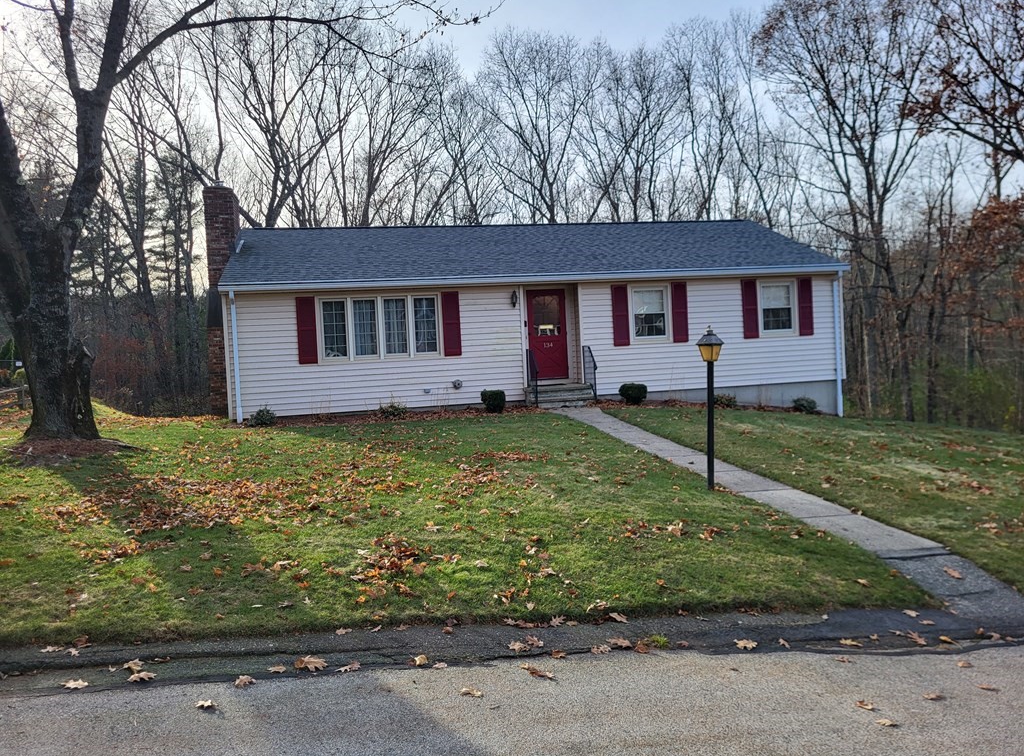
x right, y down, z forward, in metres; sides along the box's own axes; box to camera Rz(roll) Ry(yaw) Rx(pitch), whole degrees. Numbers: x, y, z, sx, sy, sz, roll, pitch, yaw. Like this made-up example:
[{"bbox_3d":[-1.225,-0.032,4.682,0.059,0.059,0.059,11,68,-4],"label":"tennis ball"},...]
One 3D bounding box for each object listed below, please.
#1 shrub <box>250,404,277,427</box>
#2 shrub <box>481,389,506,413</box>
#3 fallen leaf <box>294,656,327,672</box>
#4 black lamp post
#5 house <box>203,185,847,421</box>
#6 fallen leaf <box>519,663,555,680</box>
[{"bbox_3d":[-5.012,0.753,15.450,0.530,0.420,0.480,-3,2,-12],"label":"shrub"},{"bbox_3d":[-0.395,0.486,16.400,0.500,0.490,0.480,-3,2,0],"label":"shrub"},{"bbox_3d":[-1.179,1.679,4.500,0.190,0.045,0.135,-3,2,0],"label":"fallen leaf"},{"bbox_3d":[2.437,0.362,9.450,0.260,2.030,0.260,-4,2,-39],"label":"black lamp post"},{"bbox_3d":[-0.126,-1.957,21.006,15.050,6.150,8.700,-3,2,-12],"label":"house"},{"bbox_3d":[0.138,1.650,4.330,0.240,0.040,0.085,-2,2,38],"label":"fallen leaf"}]

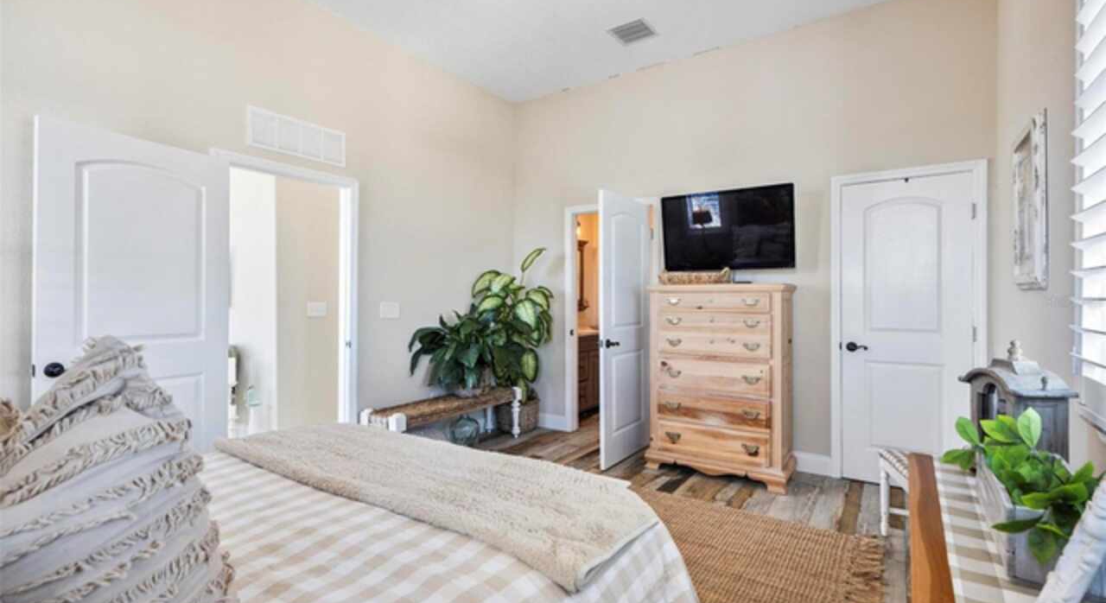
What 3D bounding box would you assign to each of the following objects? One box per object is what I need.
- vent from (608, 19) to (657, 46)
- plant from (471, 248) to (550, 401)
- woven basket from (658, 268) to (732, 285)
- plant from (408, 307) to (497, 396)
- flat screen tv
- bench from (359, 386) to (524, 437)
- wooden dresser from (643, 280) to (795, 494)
[{"bbox_3d":[0.591,-1.973,3.614,0.300,0.020,0.290,0,0,32],"label":"vent"},{"bbox_3d":[-0.311,0.232,4.431,0.580,1.450,0.650,0,0,32],"label":"plant"},{"bbox_3d":[1.050,-0.172,3.630,0.510,0.130,0.320,0,0,32],"label":"woven basket"},{"bbox_3d":[-0.738,0.427,3.933,0.600,0.770,0.740,0,0,32],"label":"plant"},{"bbox_3d":[1.310,-0.535,3.742,0.950,0.590,0.060,0,11,32],"label":"flat screen tv"},{"bbox_3d":[-0.839,1.007,3.978,0.390,0.462,1.380,0,0,35],"label":"bench"},{"bbox_3d":[1.210,0.560,3.598,0.960,1.338,0.465,0,0,32],"label":"wooden dresser"}]

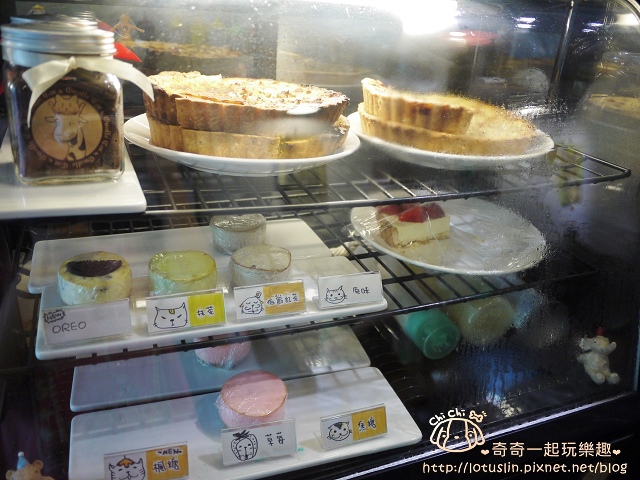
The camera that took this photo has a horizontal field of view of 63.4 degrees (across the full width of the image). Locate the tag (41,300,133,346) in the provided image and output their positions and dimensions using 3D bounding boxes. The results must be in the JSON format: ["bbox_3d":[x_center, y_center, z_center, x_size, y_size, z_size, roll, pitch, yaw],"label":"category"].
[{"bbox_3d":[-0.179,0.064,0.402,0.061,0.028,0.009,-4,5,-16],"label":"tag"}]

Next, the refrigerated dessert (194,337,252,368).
[{"bbox_3d":[-0.102,0.106,0.550,0.057,0.027,0.057,-5,27,-19],"label":"refrigerated dessert"}]

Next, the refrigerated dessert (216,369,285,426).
[{"bbox_3d":[-0.066,0.167,0.525,0.067,0.033,0.067,4,25,-2],"label":"refrigerated dessert"}]

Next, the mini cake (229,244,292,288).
[{"bbox_3d":[-0.055,0.029,0.493,0.056,0.027,0.056,-5,27,-19],"label":"mini cake"}]

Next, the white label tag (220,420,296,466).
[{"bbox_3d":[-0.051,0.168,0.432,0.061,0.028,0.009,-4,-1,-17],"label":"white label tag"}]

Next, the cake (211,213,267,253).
[{"bbox_3d":[-0.101,-0.008,0.644,0.064,0.030,0.064,-5,27,-19],"label":"cake"}]

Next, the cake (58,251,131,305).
[{"bbox_3d":[-0.227,0.038,0.528,0.066,0.029,0.066,-5,27,-19],"label":"cake"}]

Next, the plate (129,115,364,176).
[{"bbox_3d":[-0.085,-0.115,0.598,0.263,0.027,0.263,-5,27,-19],"label":"plate"}]

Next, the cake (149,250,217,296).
[{"bbox_3d":[-0.138,0.041,0.528,0.067,0.033,0.067,-5,27,-19],"label":"cake"}]

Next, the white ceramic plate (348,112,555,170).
[{"bbox_3d":[0.162,-0.131,0.672,0.262,0.027,0.262,4,25,-2],"label":"white ceramic plate"}]

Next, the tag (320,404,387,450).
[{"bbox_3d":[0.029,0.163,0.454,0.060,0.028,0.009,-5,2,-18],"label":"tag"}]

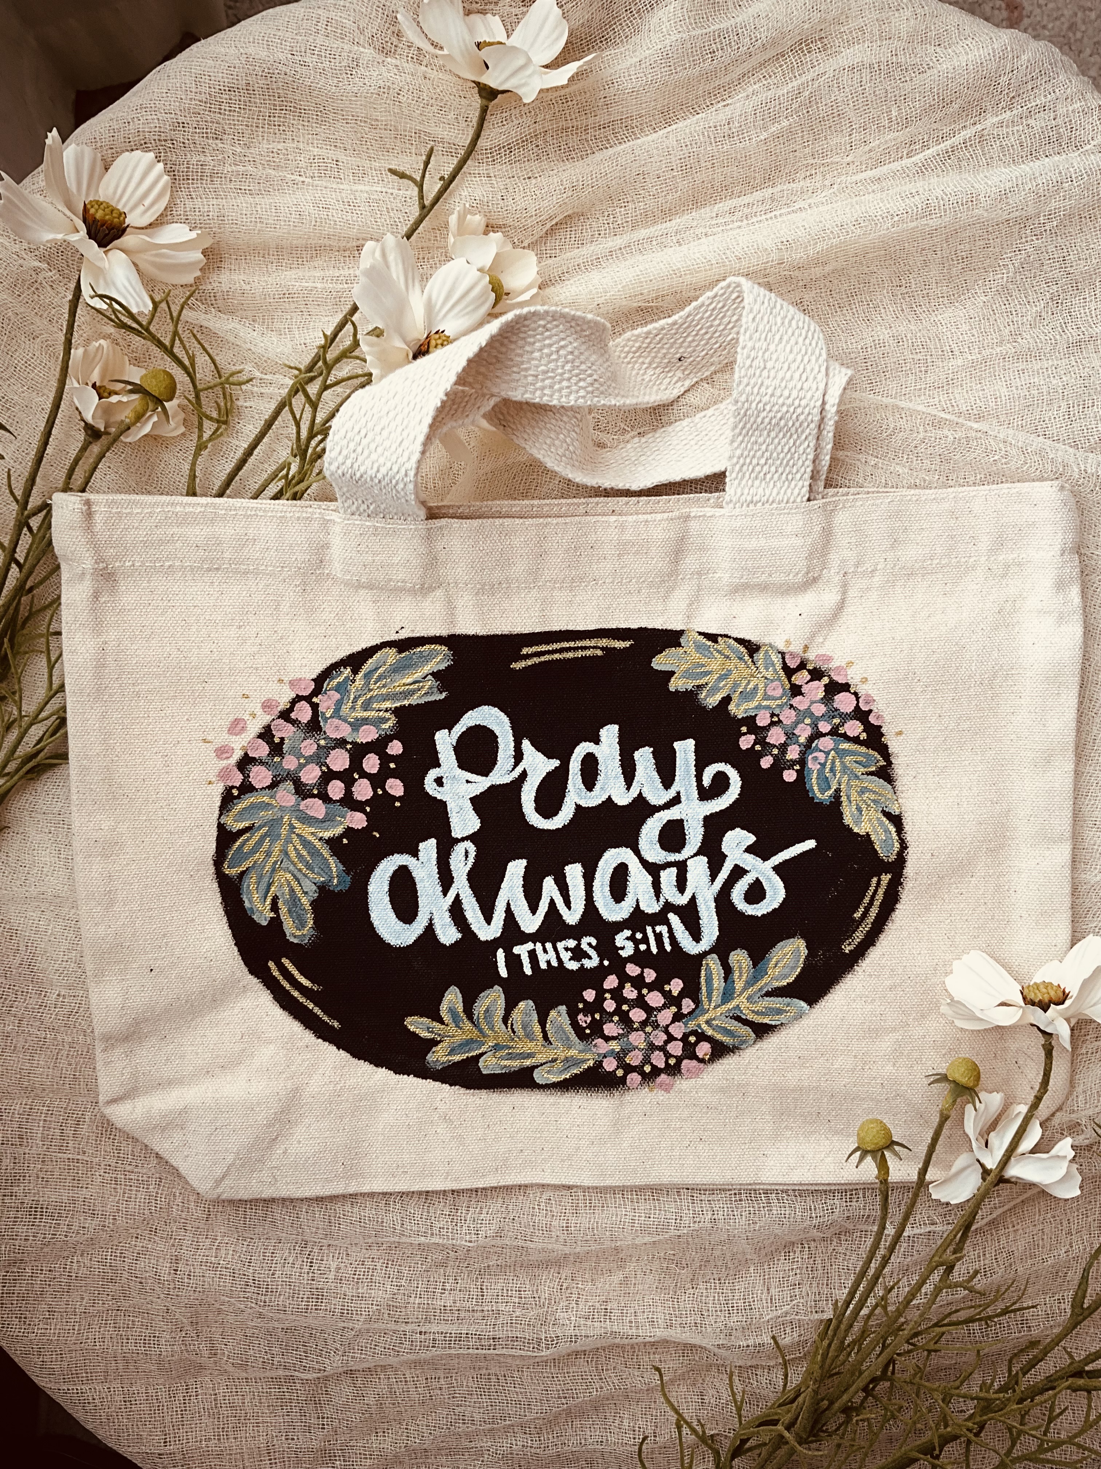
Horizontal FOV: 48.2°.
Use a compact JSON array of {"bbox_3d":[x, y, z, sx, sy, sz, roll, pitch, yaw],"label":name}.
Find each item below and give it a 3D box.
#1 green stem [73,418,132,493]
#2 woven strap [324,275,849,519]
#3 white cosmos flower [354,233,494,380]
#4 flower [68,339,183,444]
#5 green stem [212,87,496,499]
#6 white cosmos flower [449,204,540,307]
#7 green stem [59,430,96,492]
[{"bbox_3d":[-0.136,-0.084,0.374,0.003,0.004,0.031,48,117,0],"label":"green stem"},{"bbox_3d":[0.011,-0.101,0.369,0.158,0.047,0.073,0,90,0],"label":"woven strap"},{"bbox_3d":[-0.036,-0.122,0.365,0.052,0.031,0.052,21,56,-21],"label":"white cosmos flower"},{"bbox_3d":[-0.129,-0.104,0.374,0.036,0.033,0.023,25,132,0],"label":"flower"},{"bbox_3d":[-0.061,-0.136,0.380,0.021,0.015,0.148,34,92,0],"label":"green stem"},{"bbox_3d":[-0.017,-0.145,0.378,0.035,0.022,0.035,21,56,-15],"label":"white cosmos flower"},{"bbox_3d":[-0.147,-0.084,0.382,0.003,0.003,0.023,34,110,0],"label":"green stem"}]

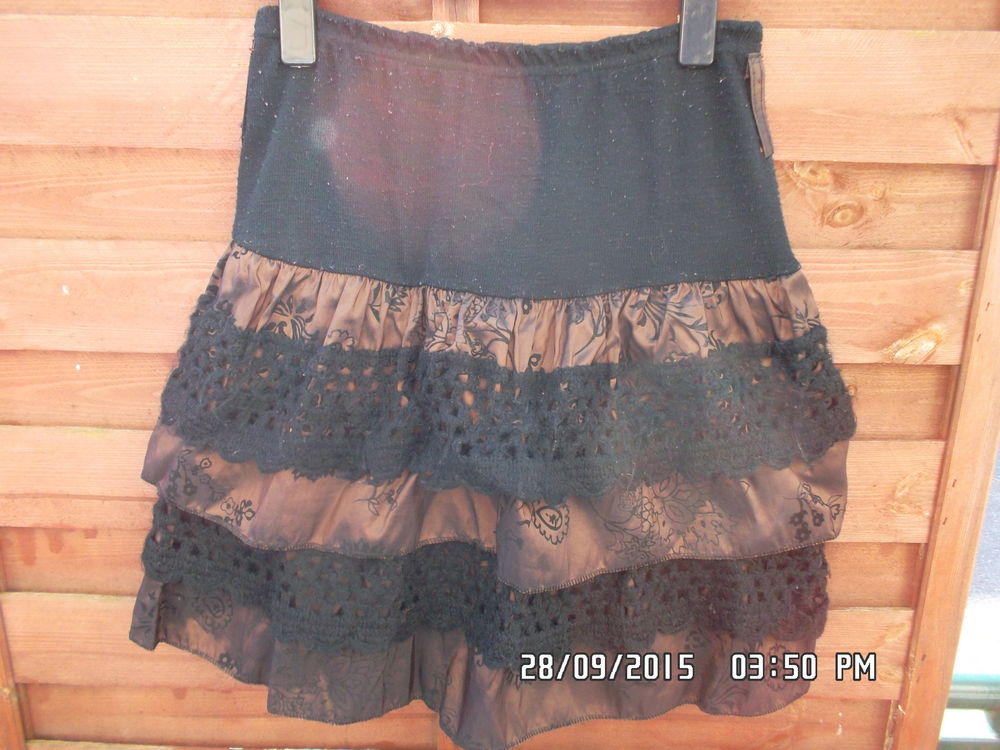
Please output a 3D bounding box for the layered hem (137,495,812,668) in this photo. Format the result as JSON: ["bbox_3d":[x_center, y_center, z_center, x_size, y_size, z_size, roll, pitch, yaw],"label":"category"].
[{"bbox_3d":[-0.010,0.168,0.671,0.572,0.139,0.075,1,16,0],"label":"layered hem"}]

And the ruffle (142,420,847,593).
[{"bbox_3d":[-0.002,0.103,0.653,0.567,0.131,0.075,1,16,0],"label":"ruffle"}]

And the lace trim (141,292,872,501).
[{"bbox_3d":[0.005,0.015,0.628,0.543,0.153,0.075,1,16,0],"label":"lace trim"}]

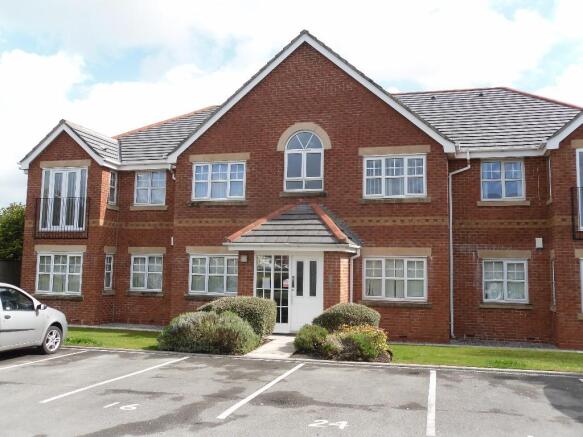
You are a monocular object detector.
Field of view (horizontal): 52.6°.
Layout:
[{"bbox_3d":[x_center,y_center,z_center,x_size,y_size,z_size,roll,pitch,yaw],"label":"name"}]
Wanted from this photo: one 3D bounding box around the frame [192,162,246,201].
[{"bbox_3d":[-2.139,-1.094,17.571,1.692,1.167,0.100,-1,-6,15],"label":"frame"}]

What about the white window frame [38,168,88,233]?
[{"bbox_3d":[-7.497,-0.619,19.408,1.768,2.104,0.130,0,-6,16],"label":"white window frame"}]

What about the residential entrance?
[{"bbox_3d":[-0.057,1.886,15.065,1.844,2.053,0.100,-1,-6,15],"label":"residential entrance"}]

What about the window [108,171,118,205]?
[{"bbox_3d":[-5.927,-1.010,19.603,0.120,1.103,0.418,0,-6,16],"label":"window"}]

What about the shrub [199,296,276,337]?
[{"bbox_3d":[-1.303,2.412,14.110,1.886,1.057,1.350,-1,-6,15],"label":"shrub"}]

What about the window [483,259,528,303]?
[{"bbox_3d":[5.958,1.749,16.388,1.197,1.217,0.120,0,-6,16],"label":"window"}]

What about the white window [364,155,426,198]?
[{"bbox_3d":[2.884,-1.149,16.431,1.752,1.189,0.120,0,-6,16],"label":"white window"}]

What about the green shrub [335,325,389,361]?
[{"bbox_3d":[1.482,2.597,12.538,1.097,0.655,0.961,0,-6,16],"label":"green shrub"}]

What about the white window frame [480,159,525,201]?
[{"bbox_3d":[5.988,-1.064,16.657,1.195,1.172,0.120,0,-6,16],"label":"white window frame"}]

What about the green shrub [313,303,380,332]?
[{"bbox_3d":[1.318,2.574,14.280,1.587,1.019,1.417,0,-6,16],"label":"green shrub"}]

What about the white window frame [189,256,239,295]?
[{"bbox_3d":[-2.256,1.715,17.623,1.743,1.185,0.120,0,-6,16],"label":"white window frame"}]

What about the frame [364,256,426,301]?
[{"bbox_3d":[2.842,1.675,16.165,1.750,1.200,0.120,0,-6,16],"label":"frame"}]

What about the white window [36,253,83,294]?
[{"bbox_3d":[-7.548,1.813,19.183,1.761,1.305,0.120,0,-6,16],"label":"white window"}]

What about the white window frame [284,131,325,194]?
[{"bbox_3d":[0.372,-1.651,16.974,1.151,1.755,0.100,-1,-6,15],"label":"white window frame"}]

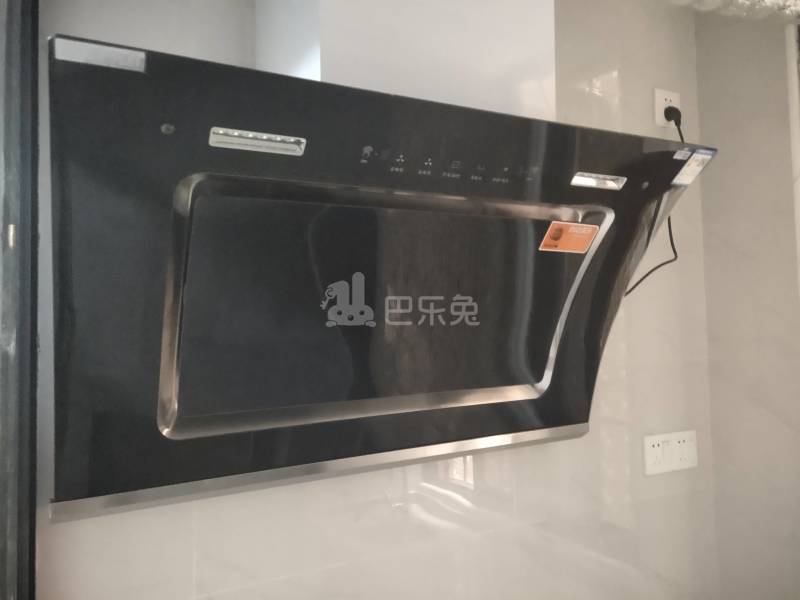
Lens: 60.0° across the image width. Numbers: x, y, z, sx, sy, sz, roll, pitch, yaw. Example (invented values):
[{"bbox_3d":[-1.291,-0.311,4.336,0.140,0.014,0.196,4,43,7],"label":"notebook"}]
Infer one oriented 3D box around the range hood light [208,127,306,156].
[{"bbox_3d":[-0.146,-0.164,0.720,0.104,0.021,0.012,-1,35,-32],"label":"range hood light"}]

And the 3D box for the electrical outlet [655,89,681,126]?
[{"bbox_3d":[0.630,-0.449,1.630,0.086,0.086,0.010,0,-3,-30],"label":"electrical outlet"}]

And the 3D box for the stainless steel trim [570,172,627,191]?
[{"bbox_3d":[0.286,-0.170,0.994,0.104,0.021,0.012,-1,35,-32],"label":"stainless steel trim"}]

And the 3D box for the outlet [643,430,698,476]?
[{"bbox_3d":[0.619,0.345,1.578,0.172,0.086,0.010,0,-3,-30],"label":"outlet"}]

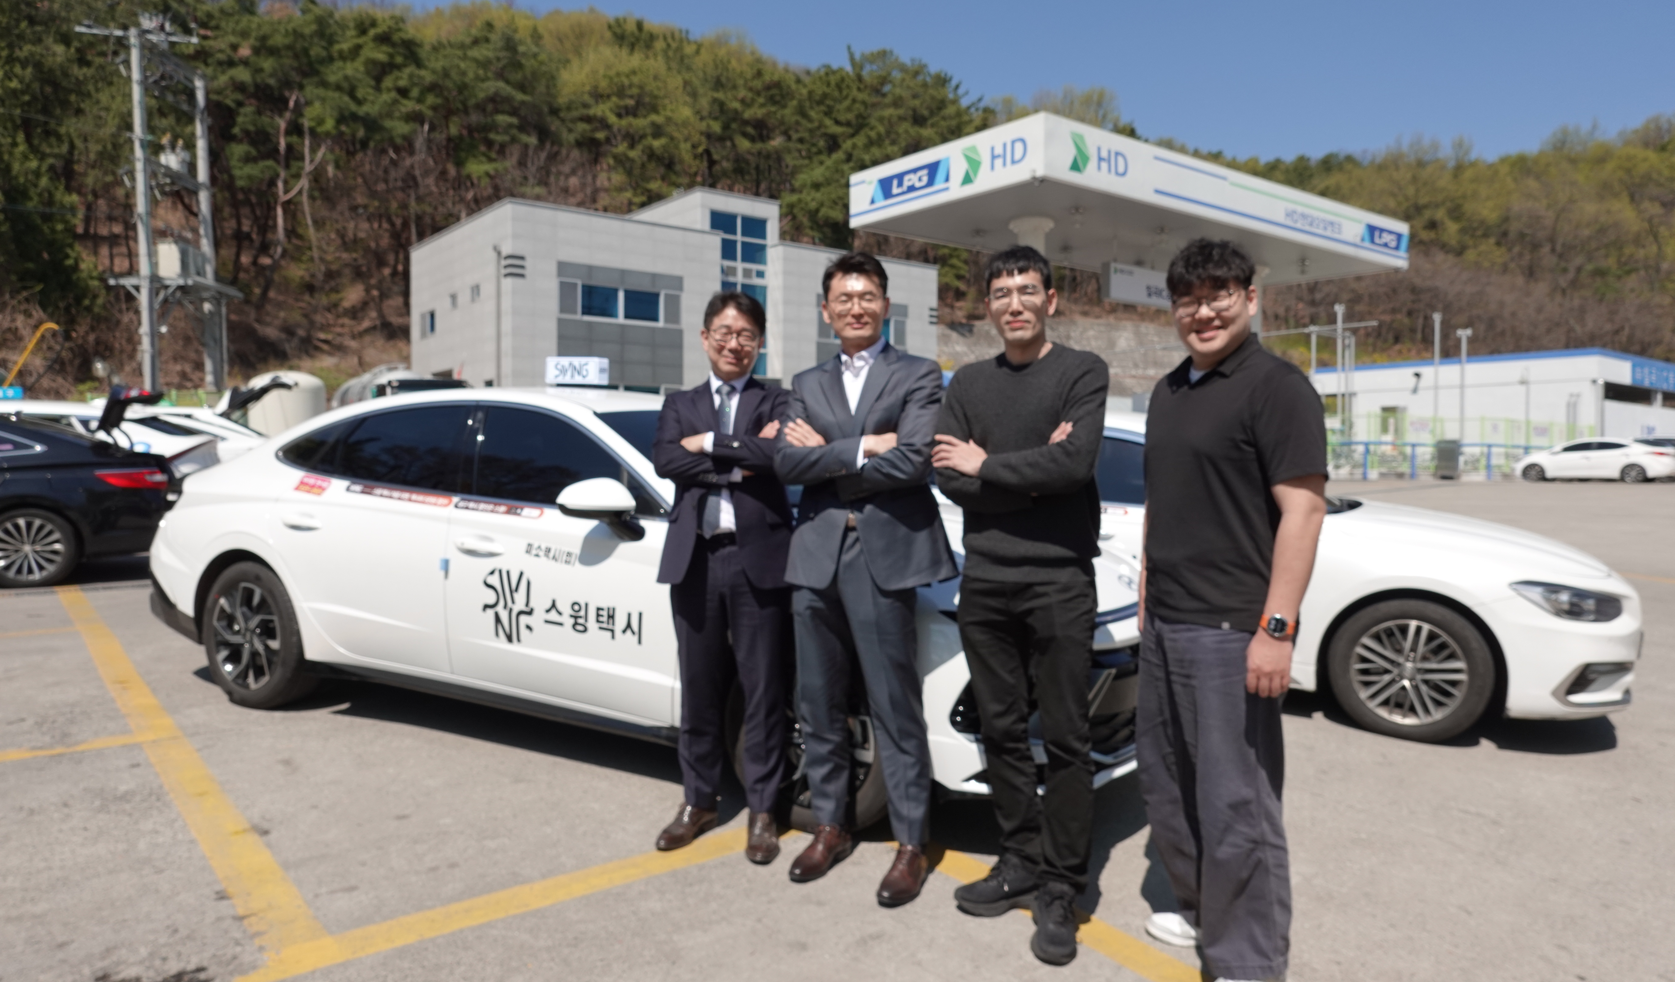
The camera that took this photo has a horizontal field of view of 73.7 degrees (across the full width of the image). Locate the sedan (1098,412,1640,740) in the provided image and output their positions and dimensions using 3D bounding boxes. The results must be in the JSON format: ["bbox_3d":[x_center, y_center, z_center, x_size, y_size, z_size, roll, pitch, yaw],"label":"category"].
[{"bbox_3d":[1.810,0.310,6.660,4.930,1.470,1.865,4,3,30],"label":"sedan"}]

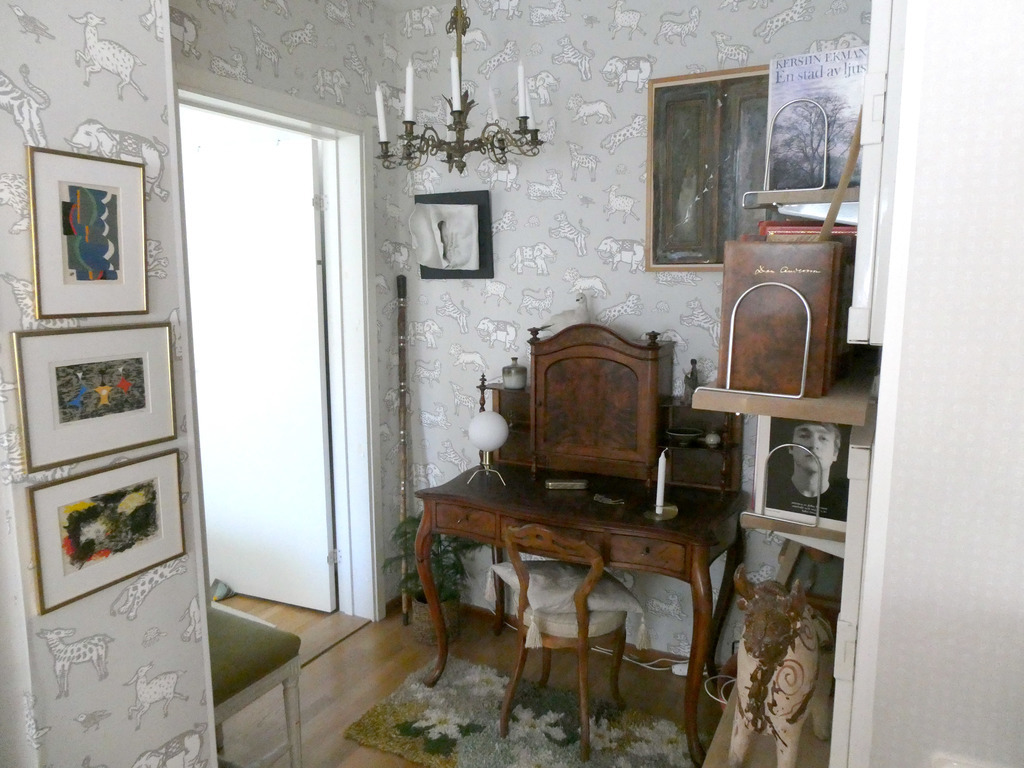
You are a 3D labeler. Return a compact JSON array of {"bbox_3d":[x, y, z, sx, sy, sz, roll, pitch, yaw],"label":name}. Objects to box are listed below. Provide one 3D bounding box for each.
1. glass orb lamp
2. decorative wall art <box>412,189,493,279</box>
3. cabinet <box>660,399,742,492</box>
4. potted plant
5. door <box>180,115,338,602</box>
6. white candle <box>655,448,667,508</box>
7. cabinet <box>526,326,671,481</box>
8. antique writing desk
[{"bbox_3d":[-0.085,0.232,2.604,0.147,0.264,0.147,0,9,0],"label":"glass orb lamp"},{"bbox_3d":[-0.256,-0.612,2.928,0.365,0.355,0.090,4,9,28],"label":"decorative wall art"},{"bbox_3d":[0.659,0.219,2.487,0.270,0.335,0.180,4,10,26],"label":"cabinet"},{"bbox_3d":[-0.327,0.787,2.922,0.390,0.550,0.370,0,8,0],"label":"potted plant"},{"bbox_3d":[-1.173,-0.014,3.212,0.800,2.053,0.040,3,8,21],"label":"door"},{"bbox_3d":[0.474,0.309,2.243,0.025,0.210,0.025,9,11,25],"label":"white candle"},{"bbox_3d":[0.340,0.067,2.641,0.485,0.584,0.235,4,8,26],"label":"cabinet"},{"bbox_3d":[0.248,0.745,2.561,1.050,0.737,0.570,4,10,26],"label":"antique writing desk"}]

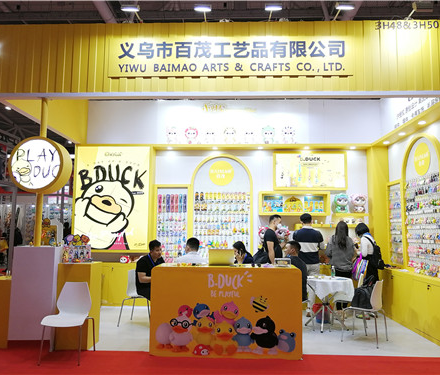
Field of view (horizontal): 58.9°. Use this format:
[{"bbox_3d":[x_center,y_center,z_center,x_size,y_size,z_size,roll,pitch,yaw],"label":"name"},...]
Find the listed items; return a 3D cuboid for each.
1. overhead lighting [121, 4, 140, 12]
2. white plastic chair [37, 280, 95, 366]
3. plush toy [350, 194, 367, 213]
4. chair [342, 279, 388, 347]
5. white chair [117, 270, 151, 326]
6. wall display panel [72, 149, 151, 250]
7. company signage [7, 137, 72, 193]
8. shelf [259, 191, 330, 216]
[{"bbox_3d":[-1.061,-2.132,4.661,0.210,0.070,0.130,0,-6,2],"label":"overhead lighting"},{"bbox_3d":[-1.764,1.573,4.583,0.470,0.820,0.550,0,-6,0],"label":"white plastic chair"},{"bbox_3d":[2.655,0.308,7.463,0.300,0.370,0.260,-1,-6,7],"label":"plush toy"},{"bbox_3d":[1.913,1.632,5.182,0.530,0.790,0.480,-5,-8,39],"label":"chair"},{"bbox_3d":[-1.218,1.695,6.013,0.530,0.800,0.480,-1,-6,9],"label":"white chair"},{"bbox_3d":[-2.118,0.218,7.759,1.530,2.080,0.120,0,-6,2],"label":"wall display panel"},{"bbox_3d":[-2.274,-0.268,4.960,0.680,0.690,0.290,0,-6,4],"label":"company signage"},{"bbox_3d":[1.404,0.319,7.448,1.315,0.453,0.300,0,-6,2],"label":"shelf"}]

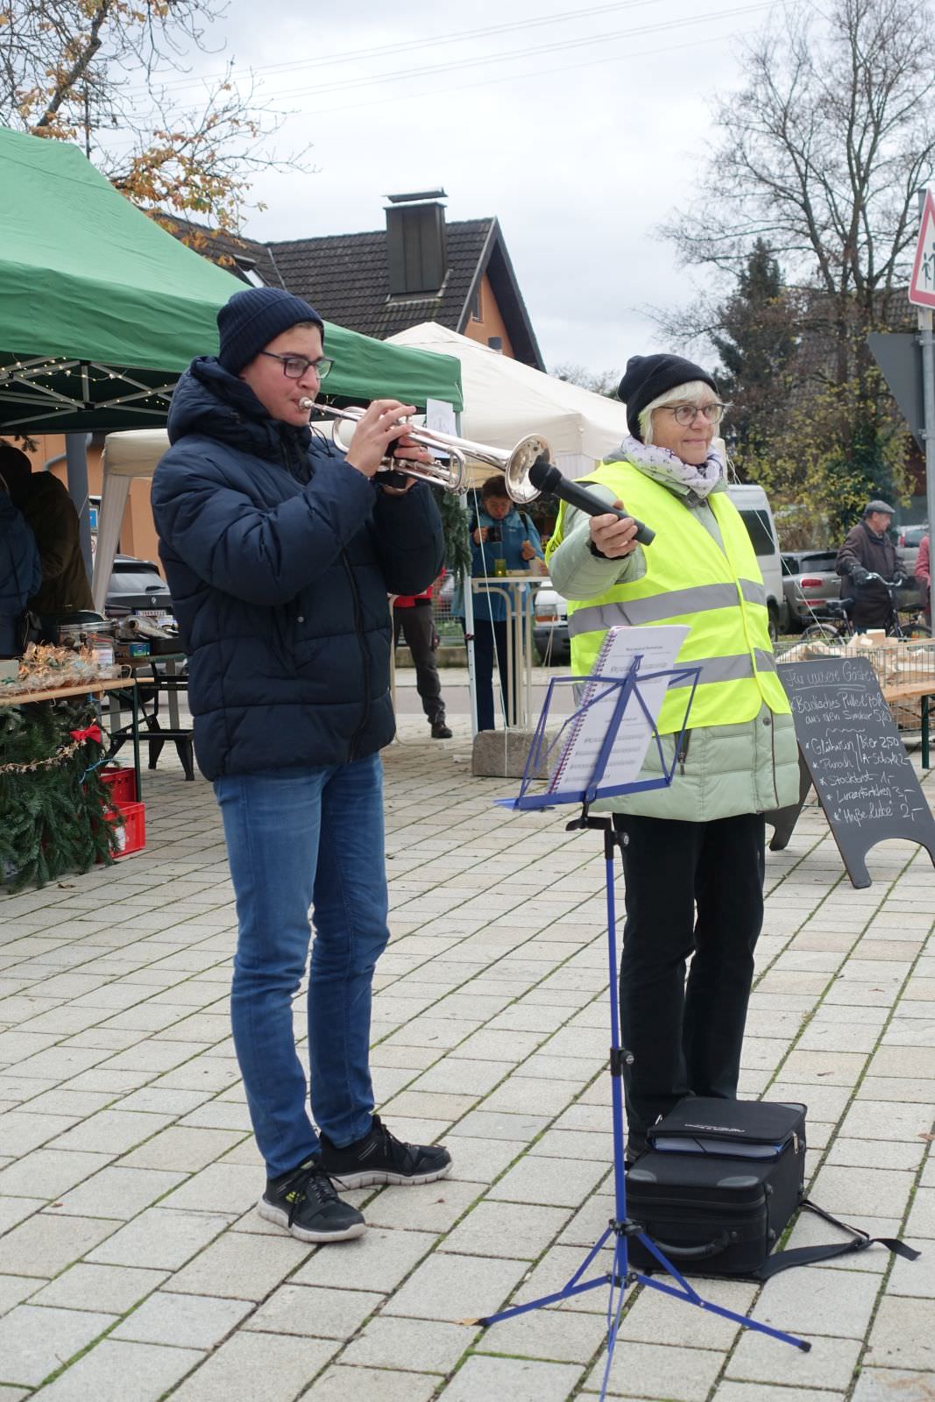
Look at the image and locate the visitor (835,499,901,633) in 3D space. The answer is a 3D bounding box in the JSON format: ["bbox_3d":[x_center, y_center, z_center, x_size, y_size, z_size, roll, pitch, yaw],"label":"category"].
[{"bbox_3d":[3.261,-0.778,17.066,0.460,1.700,0.560,3,6,44],"label":"visitor"}]

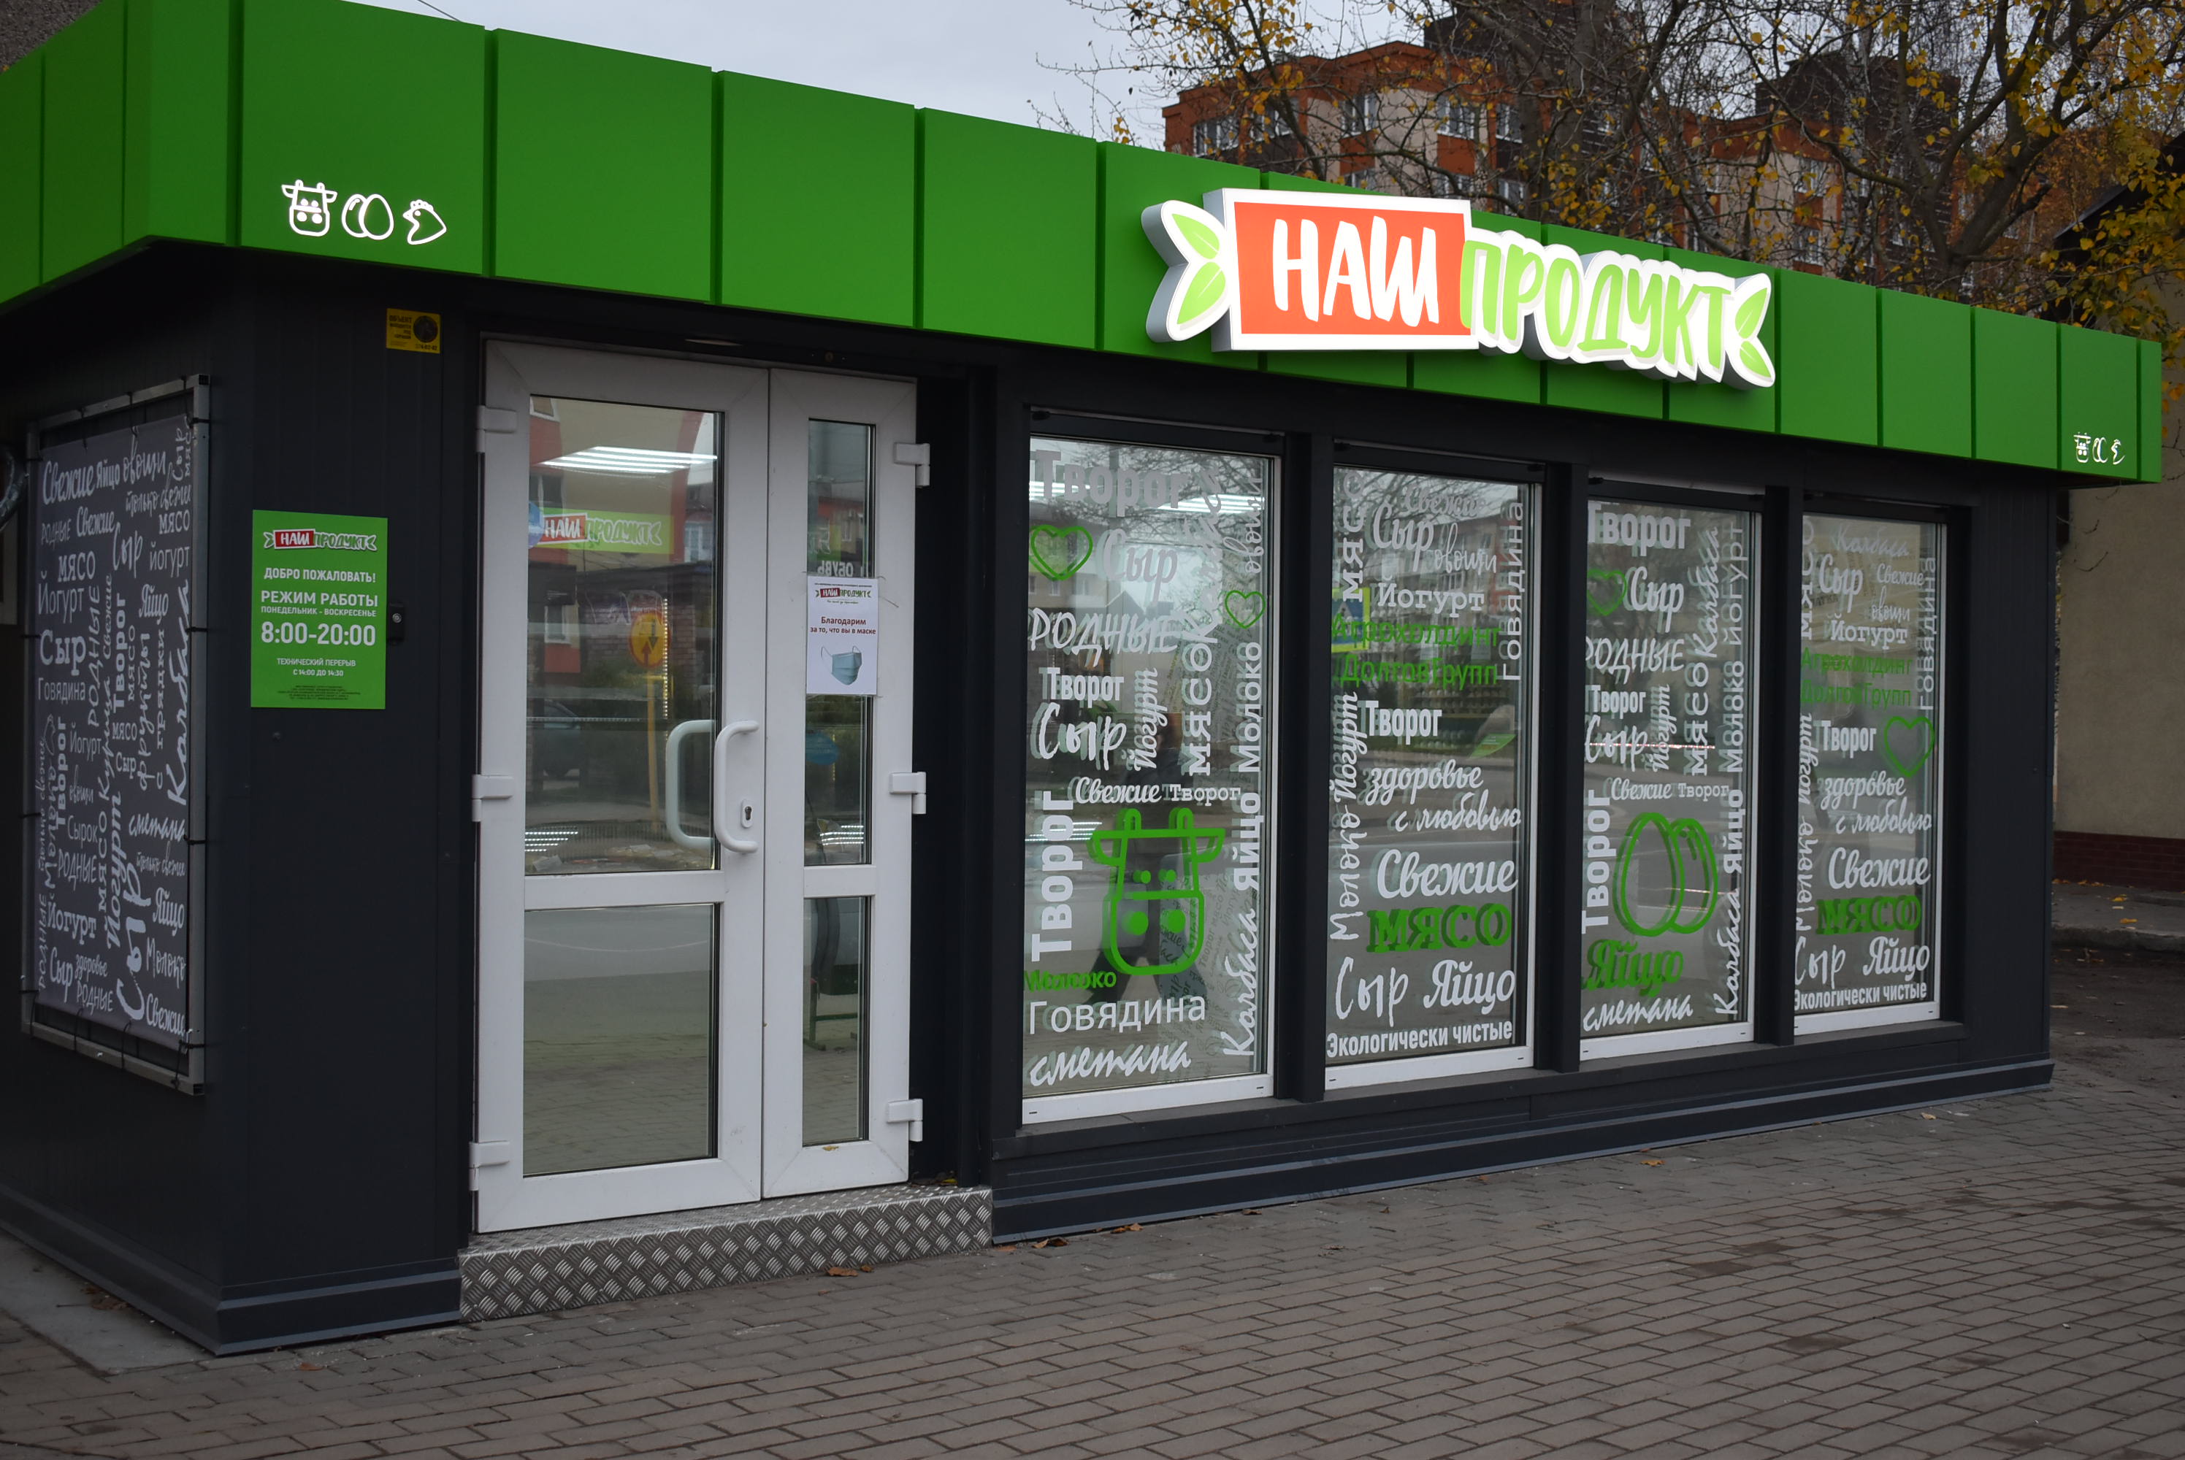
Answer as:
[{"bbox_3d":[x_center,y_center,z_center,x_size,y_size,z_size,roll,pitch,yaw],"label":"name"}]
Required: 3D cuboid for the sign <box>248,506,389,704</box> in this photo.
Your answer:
[{"bbox_3d":[-1.655,-0.253,5.479,0.298,0.418,0.010,0,0,-38],"label":"sign"}]

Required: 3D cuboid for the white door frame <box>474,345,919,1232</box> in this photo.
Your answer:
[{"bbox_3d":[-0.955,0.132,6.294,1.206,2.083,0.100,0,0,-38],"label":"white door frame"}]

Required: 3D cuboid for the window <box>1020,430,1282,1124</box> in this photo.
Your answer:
[{"bbox_3d":[0.142,0.134,7.065,0.922,1.832,0.080,0,0,-38],"label":"window"}]

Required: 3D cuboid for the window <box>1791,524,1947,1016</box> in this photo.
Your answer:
[{"bbox_3d":[2.742,0.145,9.104,0.888,1.822,0.080,0,0,-38],"label":"window"}]

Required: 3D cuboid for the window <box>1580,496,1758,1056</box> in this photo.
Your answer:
[{"bbox_3d":[1.880,0.142,8.428,0.911,1.825,0.080,0,0,-38],"label":"window"}]

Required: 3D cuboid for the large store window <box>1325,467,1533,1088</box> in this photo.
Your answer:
[{"bbox_3d":[1.008,0.139,7.745,0.925,1.831,0.080,0,0,-38],"label":"large store window"}]

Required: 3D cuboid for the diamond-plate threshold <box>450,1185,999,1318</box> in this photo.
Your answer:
[{"bbox_3d":[-0.904,1.252,6.228,1.460,0.152,0.230,0,0,-38],"label":"diamond-plate threshold"}]

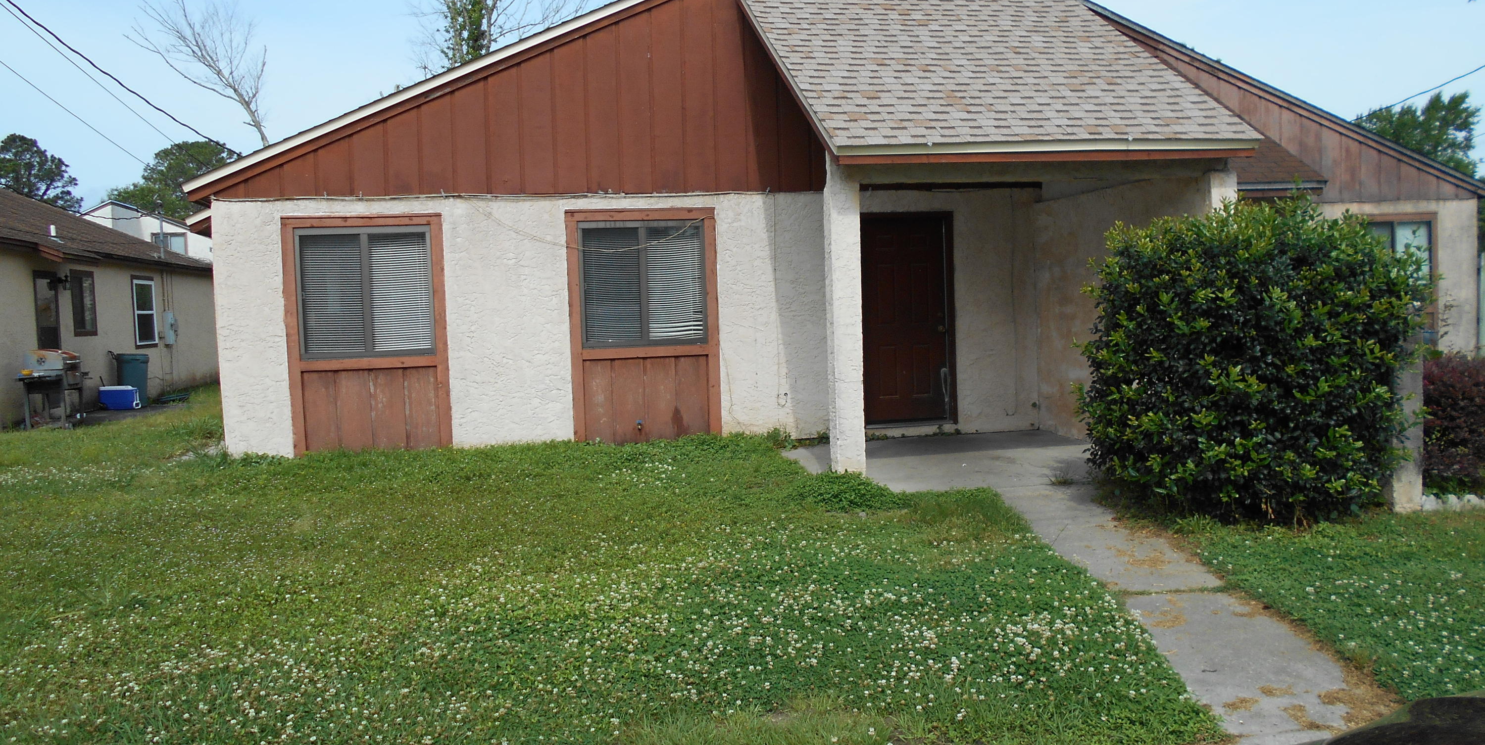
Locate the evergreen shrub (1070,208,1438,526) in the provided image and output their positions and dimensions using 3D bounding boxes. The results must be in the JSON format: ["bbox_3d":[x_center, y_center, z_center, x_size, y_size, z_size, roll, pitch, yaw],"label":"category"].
[{"bbox_3d":[3.044,-0.066,6.843,1.800,1.860,1.850,-2,3,-10],"label":"evergreen shrub"}]

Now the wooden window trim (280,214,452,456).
[{"bbox_3d":[-3.428,-0.333,10.240,1.396,2.206,0.090,-2,3,-10],"label":"wooden window trim"}]

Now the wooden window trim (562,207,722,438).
[{"bbox_3d":[-0.933,-0.451,10.694,1.422,2.211,0.090,-2,3,-10],"label":"wooden window trim"}]

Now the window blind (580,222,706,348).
[{"bbox_3d":[-0.950,-0.845,10.728,1.195,1.191,0.060,-2,3,-10],"label":"window blind"}]

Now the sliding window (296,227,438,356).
[{"bbox_3d":[-3.478,-0.735,10.321,1.210,1.220,0.090,-3,3,-10],"label":"sliding window"}]

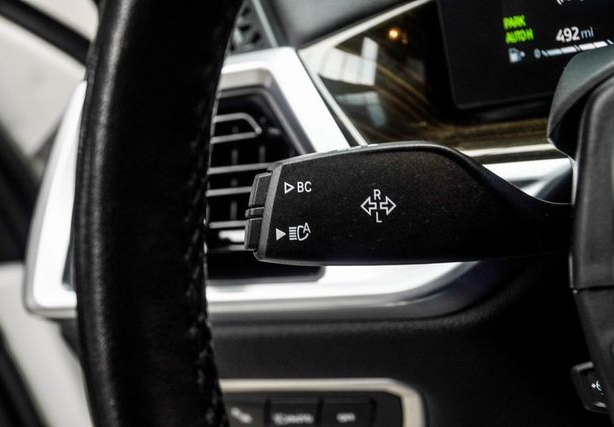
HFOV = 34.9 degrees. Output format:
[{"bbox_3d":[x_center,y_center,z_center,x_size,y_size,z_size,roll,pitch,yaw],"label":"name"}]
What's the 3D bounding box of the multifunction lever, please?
[{"bbox_3d":[0.034,-0.003,0.320,0.110,0.040,0.029,0,5,-3],"label":"multifunction lever"}]

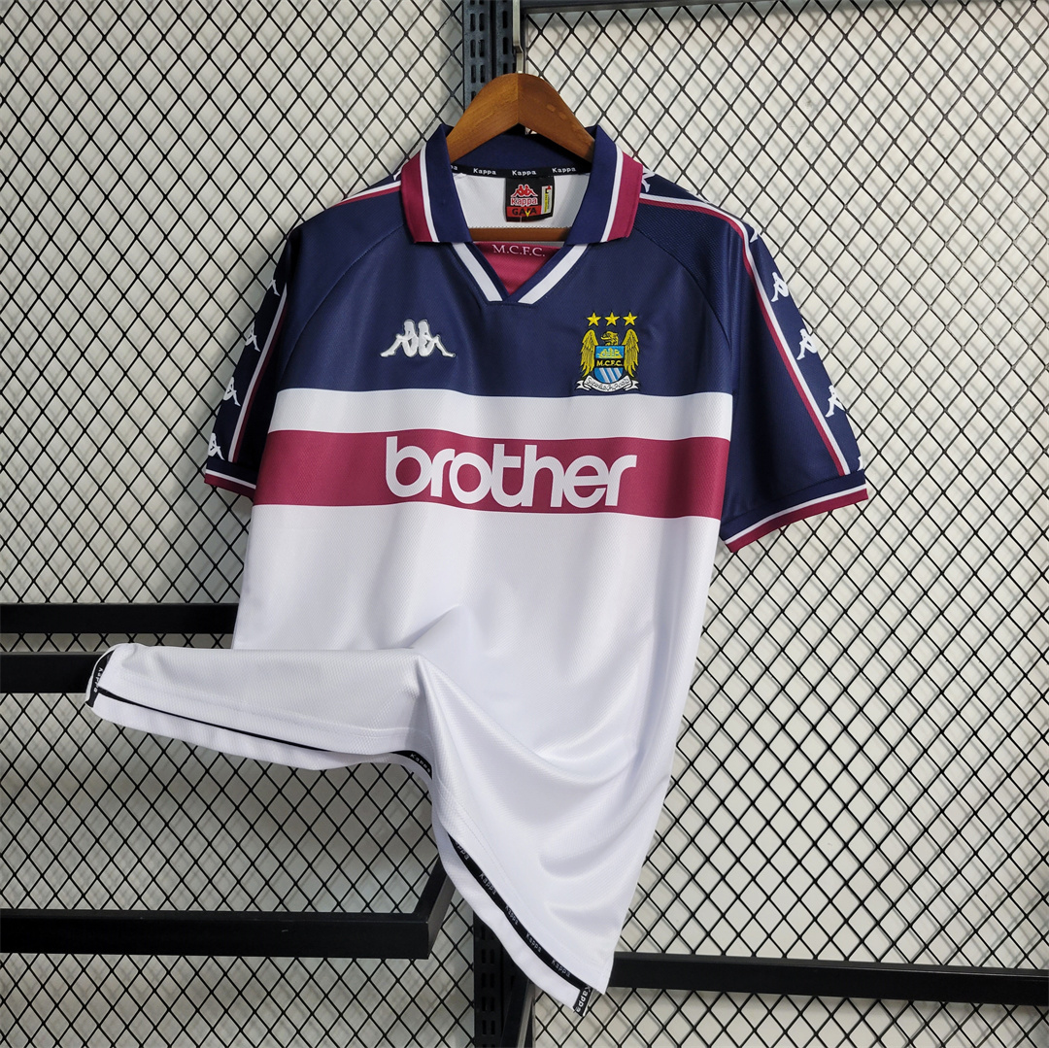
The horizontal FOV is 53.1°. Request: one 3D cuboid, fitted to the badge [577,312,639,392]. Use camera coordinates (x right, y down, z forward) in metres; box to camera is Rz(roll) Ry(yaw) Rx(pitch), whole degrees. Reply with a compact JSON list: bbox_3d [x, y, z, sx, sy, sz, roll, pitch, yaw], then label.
[{"bbox_3d":[0.078,-0.161,0.980,0.059,0.076,0.005,1,-2,12],"label":"badge"}]

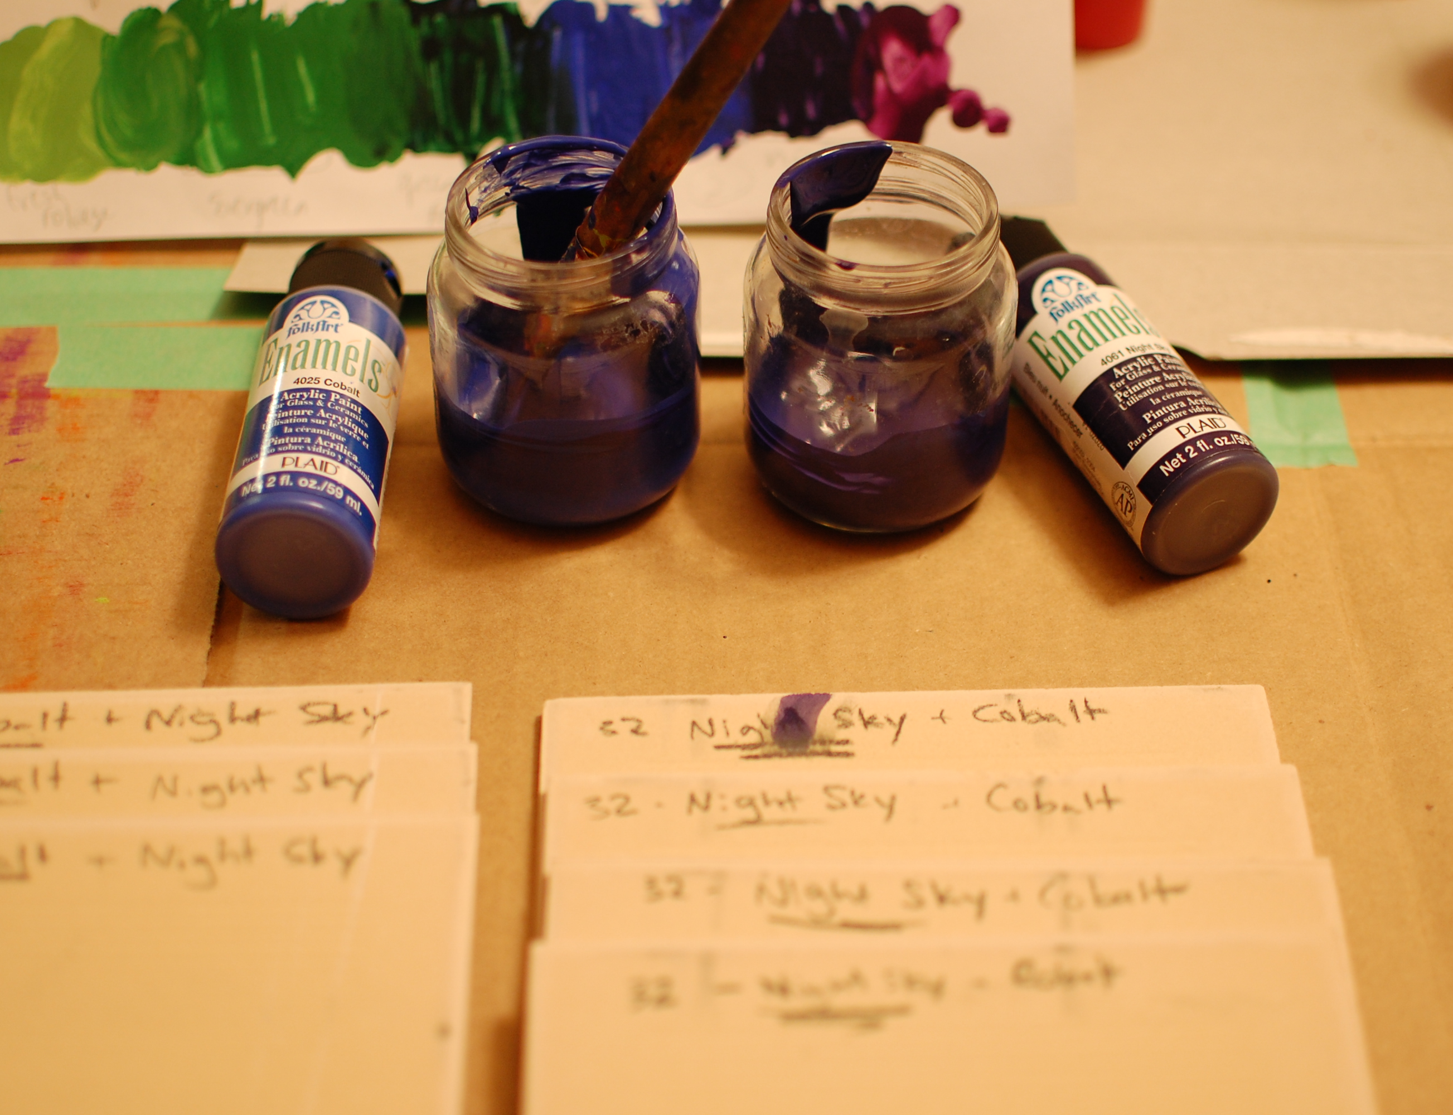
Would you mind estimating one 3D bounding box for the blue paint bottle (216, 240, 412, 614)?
[{"bbox_3d":[-0.094,-0.033,0.564,0.034,0.034,0.106,5,43,-4],"label":"blue paint bottle"}]

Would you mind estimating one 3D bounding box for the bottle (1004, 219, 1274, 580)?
[{"bbox_3d":[0.090,-0.041,0.573,0.034,0.034,0.106,-15,45,-16],"label":"bottle"}]

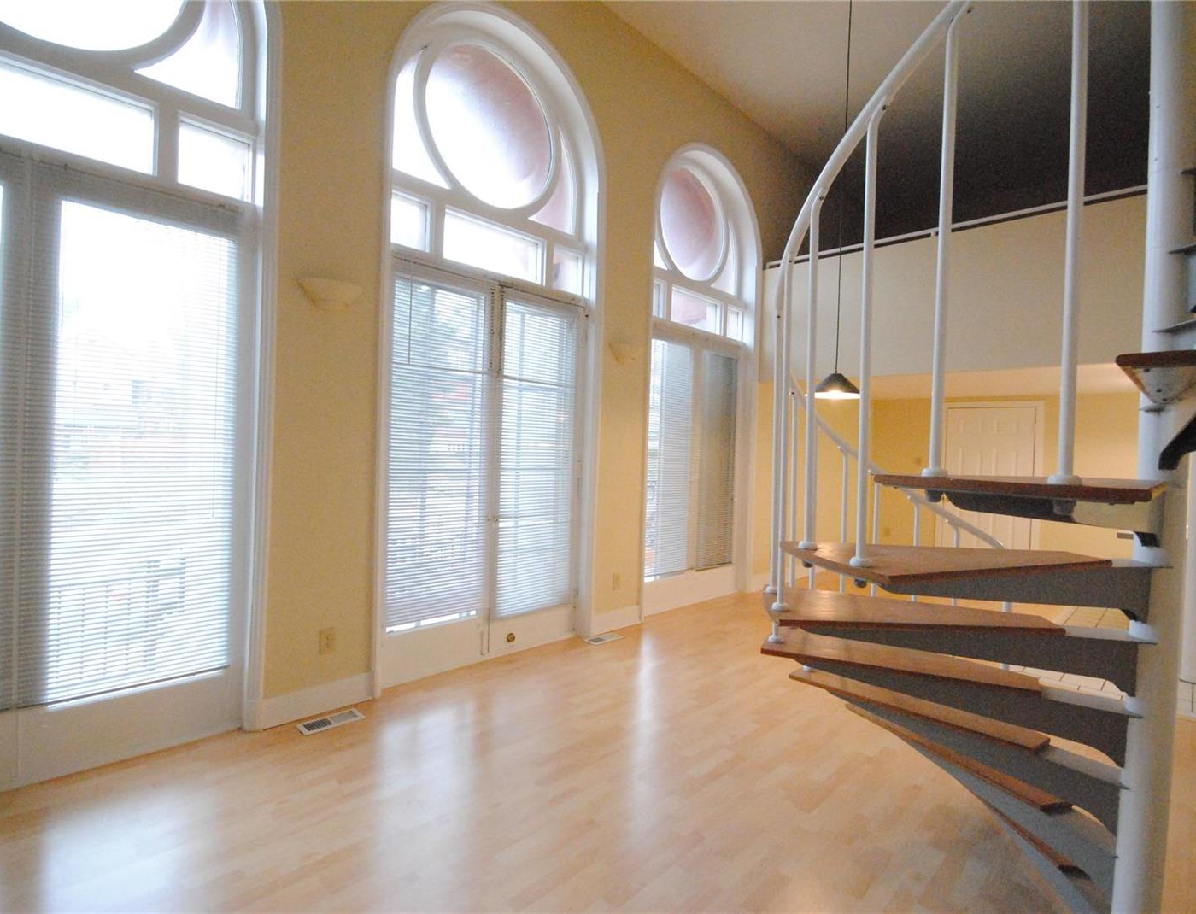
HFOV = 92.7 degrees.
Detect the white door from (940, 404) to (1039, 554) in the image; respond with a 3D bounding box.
[{"bbox_3d":[4.762,0.426,6.985,0.060,2.070,0.950,1,1,-44],"label":"white door"}]

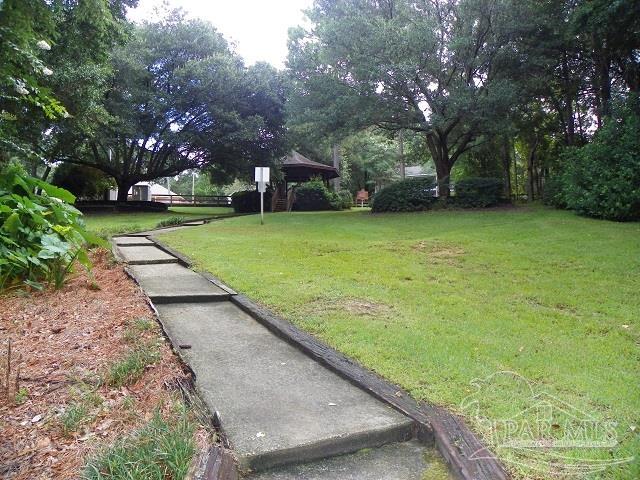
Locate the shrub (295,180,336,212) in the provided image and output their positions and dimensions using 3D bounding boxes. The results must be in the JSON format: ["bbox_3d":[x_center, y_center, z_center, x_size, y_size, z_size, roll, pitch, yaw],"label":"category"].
[{"bbox_3d":[-0.295,-2.896,31.500,2.600,2.000,2.200,0,4,0],"label":"shrub"}]

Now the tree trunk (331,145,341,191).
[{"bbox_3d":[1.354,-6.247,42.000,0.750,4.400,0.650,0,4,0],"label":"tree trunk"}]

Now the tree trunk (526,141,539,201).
[{"bbox_3d":[15.030,-4.916,34.000,0.750,4.500,0.600,0,4,0],"label":"tree trunk"}]

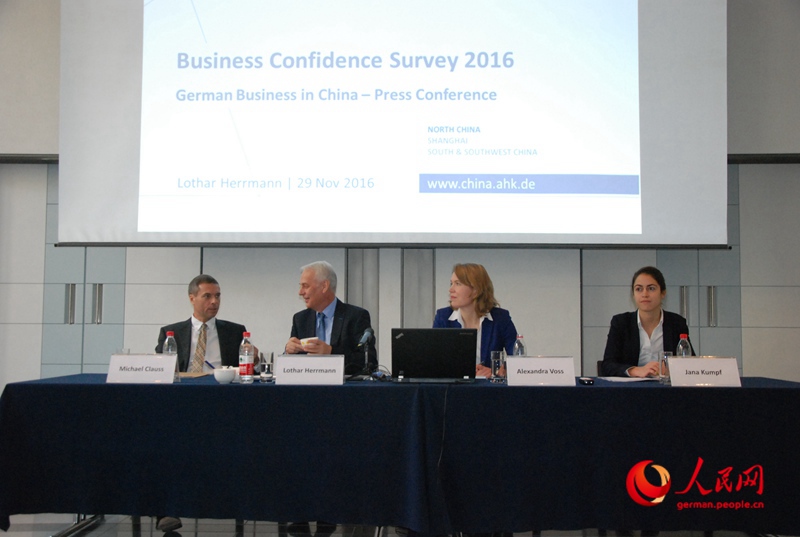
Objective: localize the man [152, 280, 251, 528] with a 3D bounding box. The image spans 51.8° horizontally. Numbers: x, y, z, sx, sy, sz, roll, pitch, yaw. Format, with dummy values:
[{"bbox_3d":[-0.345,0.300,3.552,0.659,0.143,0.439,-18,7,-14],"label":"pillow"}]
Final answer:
[{"bbox_3d":[-1.013,0.655,4.237,0.540,1.265,0.700,1,-4,-10],"label":"man"}]

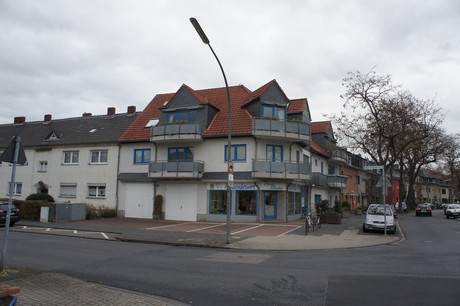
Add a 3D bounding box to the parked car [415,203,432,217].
[{"bbox_3d":[24.509,7.222,43.566,1.750,1.450,4.350,-3,-8,28],"label":"parked car"}]

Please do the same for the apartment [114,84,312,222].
[{"bbox_3d":[-0.765,-0.161,32.777,15.600,12.200,12.000,-2,-8,22],"label":"apartment"}]

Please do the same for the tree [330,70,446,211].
[{"bbox_3d":[21.395,-1.231,47.007,14.000,18.800,14.000,-2,-8,25],"label":"tree"}]

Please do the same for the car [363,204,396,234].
[{"bbox_3d":[8.995,3.944,20.908,1.700,1.540,4.000,-2,-8,22],"label":"car"}]

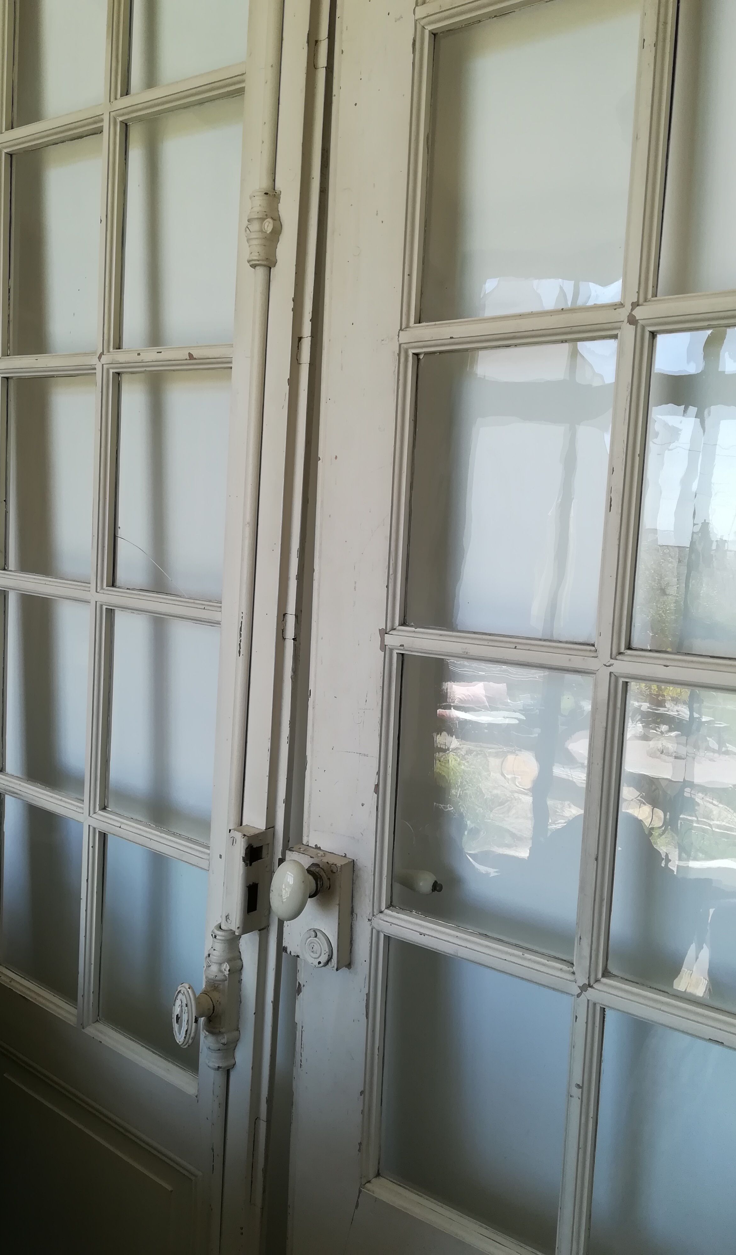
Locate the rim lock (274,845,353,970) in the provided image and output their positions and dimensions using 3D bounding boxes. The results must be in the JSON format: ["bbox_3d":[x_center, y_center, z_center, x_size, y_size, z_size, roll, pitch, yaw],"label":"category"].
[{"bbox_3d":[-0.072,0.302,0.990,0.072,0.112,0.090,6,6,35],"label":"rim lock"}]

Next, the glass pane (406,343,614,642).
[{"bbox_3d":[0.131,-0.129,0.906,0.208,0.274,0.006,6,6,35],"label":"glass pane"}]

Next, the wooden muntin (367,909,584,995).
[{"bbox_3d":[0.104,0.320,0.940,0.229,0.028,0.033,6,6,35],"label":"wooden muntin"}]

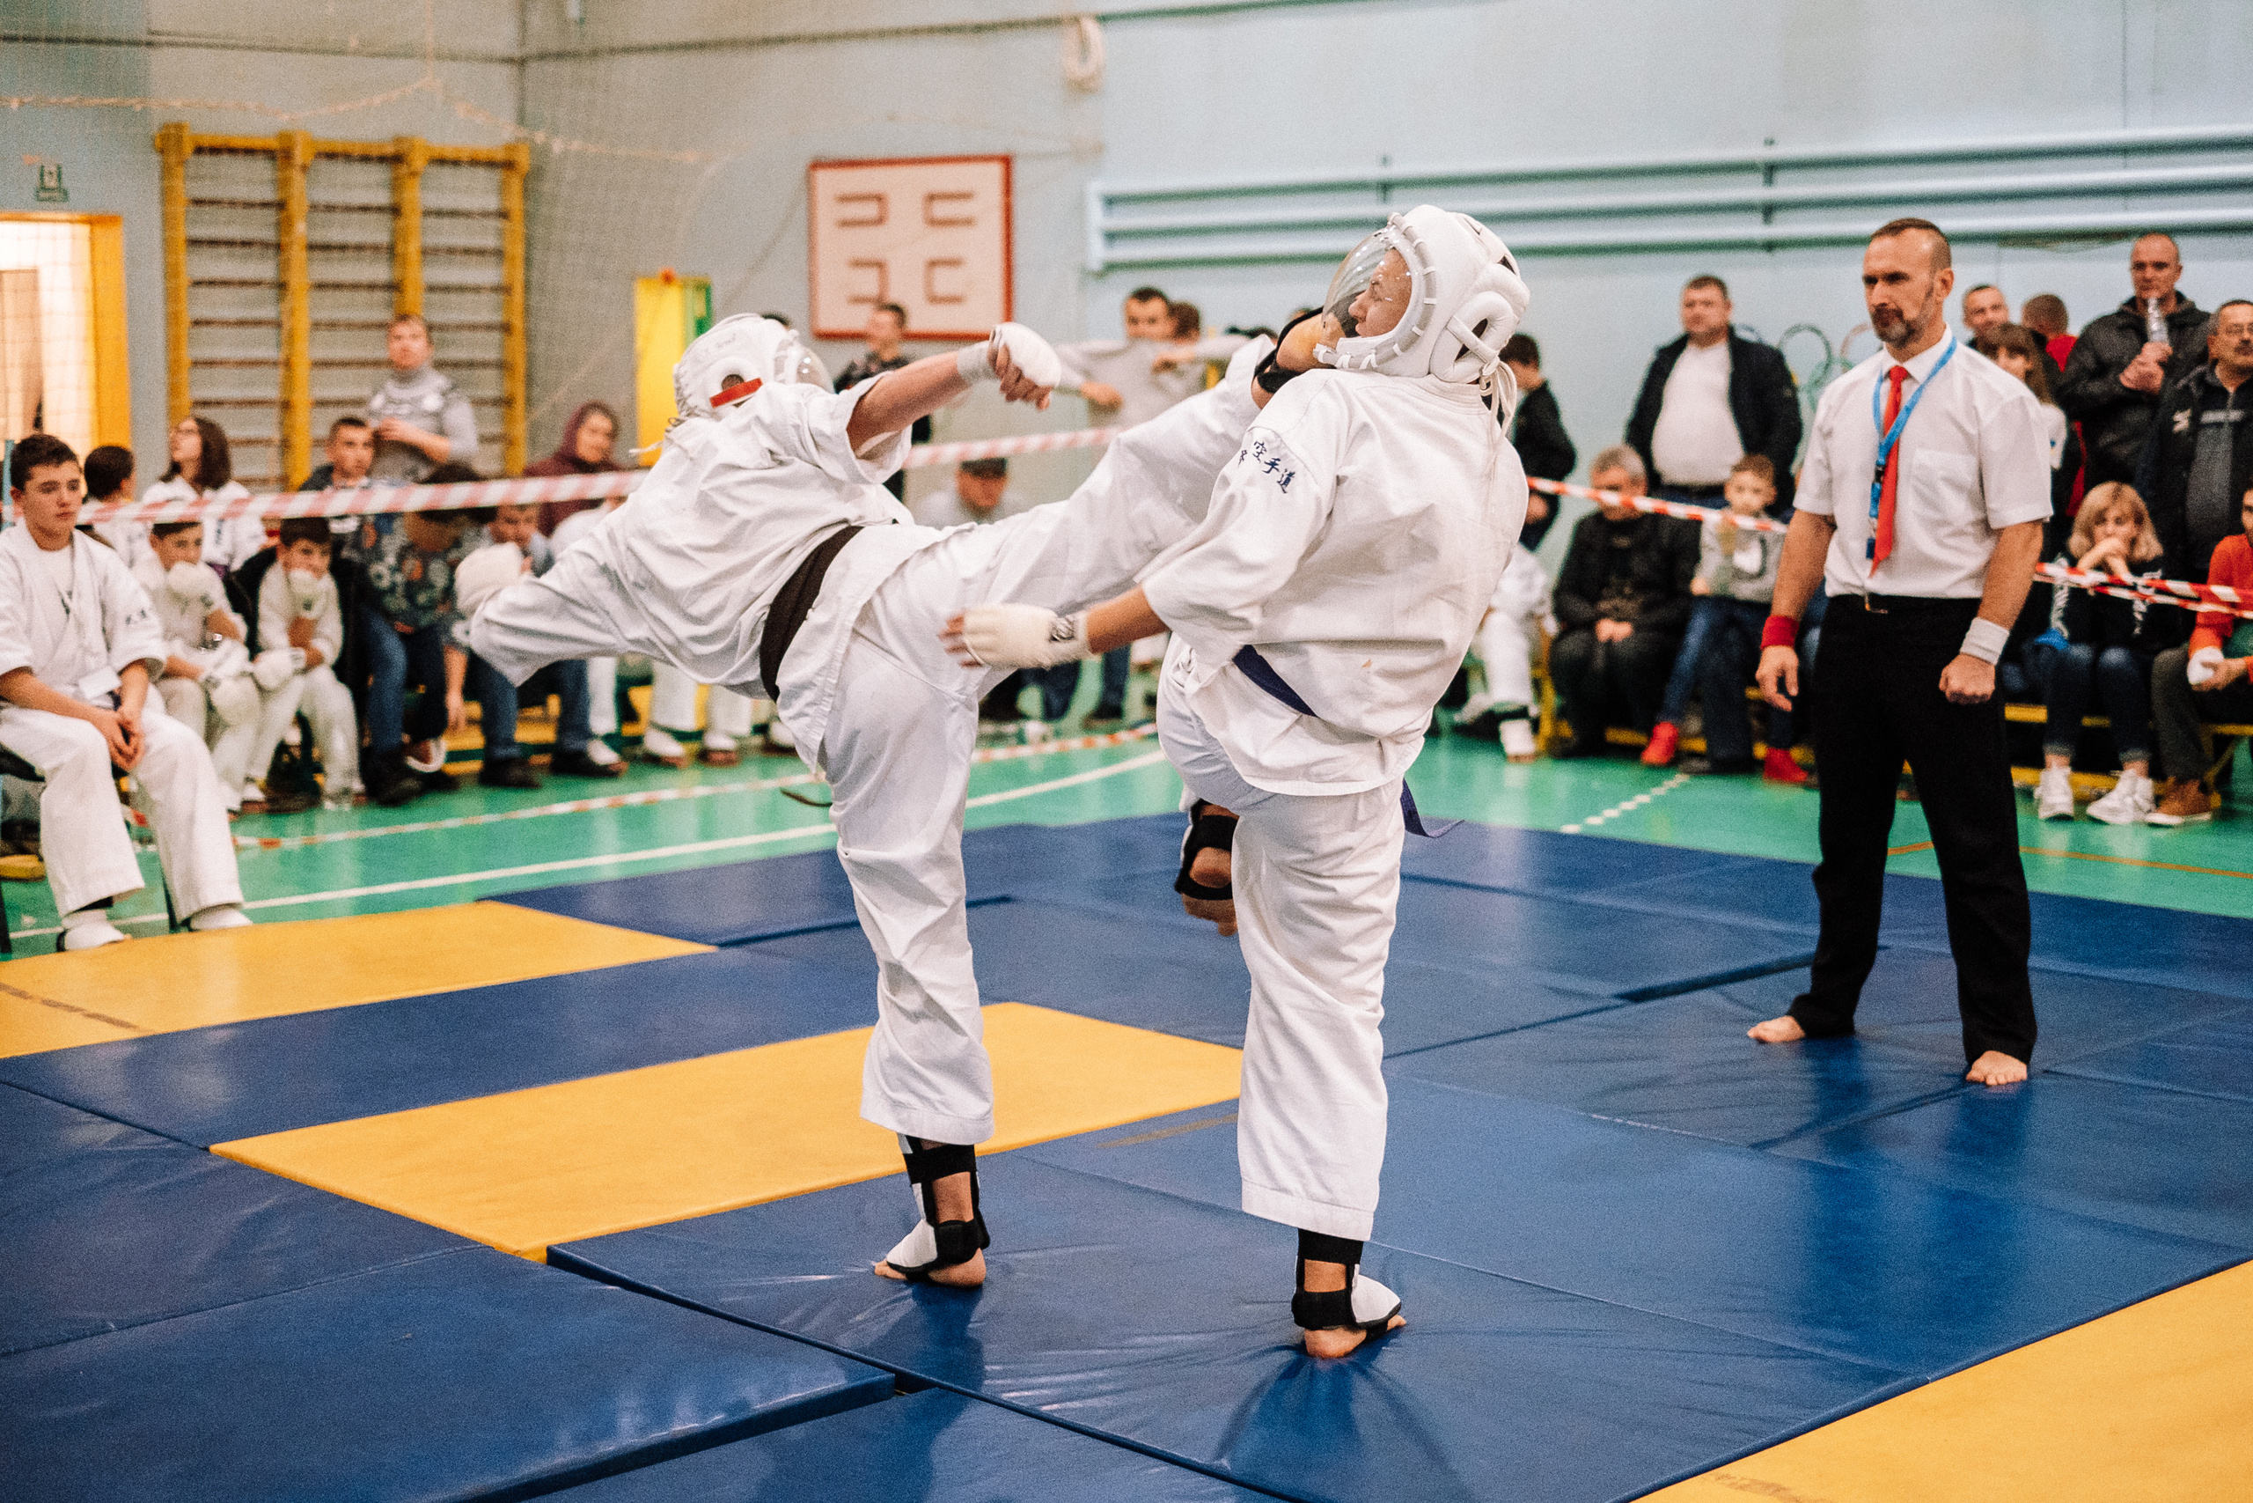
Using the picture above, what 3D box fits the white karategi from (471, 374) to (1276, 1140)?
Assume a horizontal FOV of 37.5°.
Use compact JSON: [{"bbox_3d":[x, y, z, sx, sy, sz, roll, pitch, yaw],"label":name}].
[{"bbox_3d":[-0.391,0.011,5.104,1.260,1.220,0.520,1,7,14],"label":"white karategi"}]

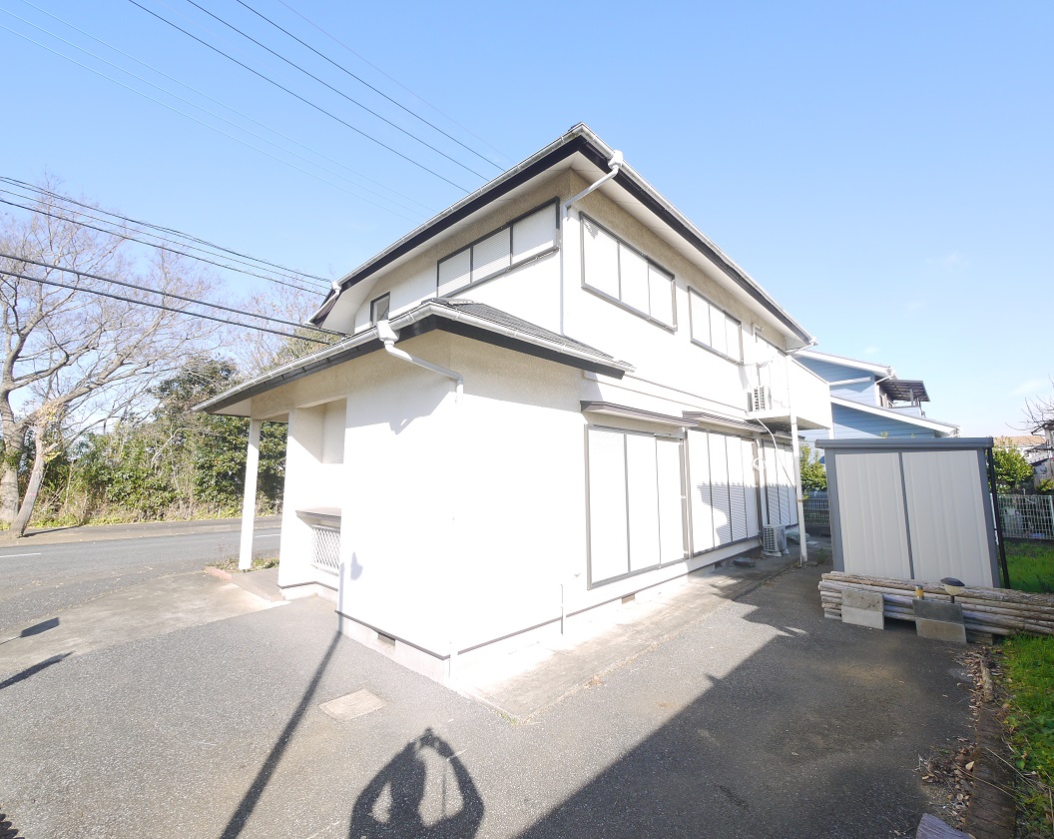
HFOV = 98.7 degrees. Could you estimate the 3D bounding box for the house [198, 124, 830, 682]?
[{"bbox_3d":[0.994,-0.546,10.379,8.200,7.100,12.700,-6,-9,43],"label":"house"}]

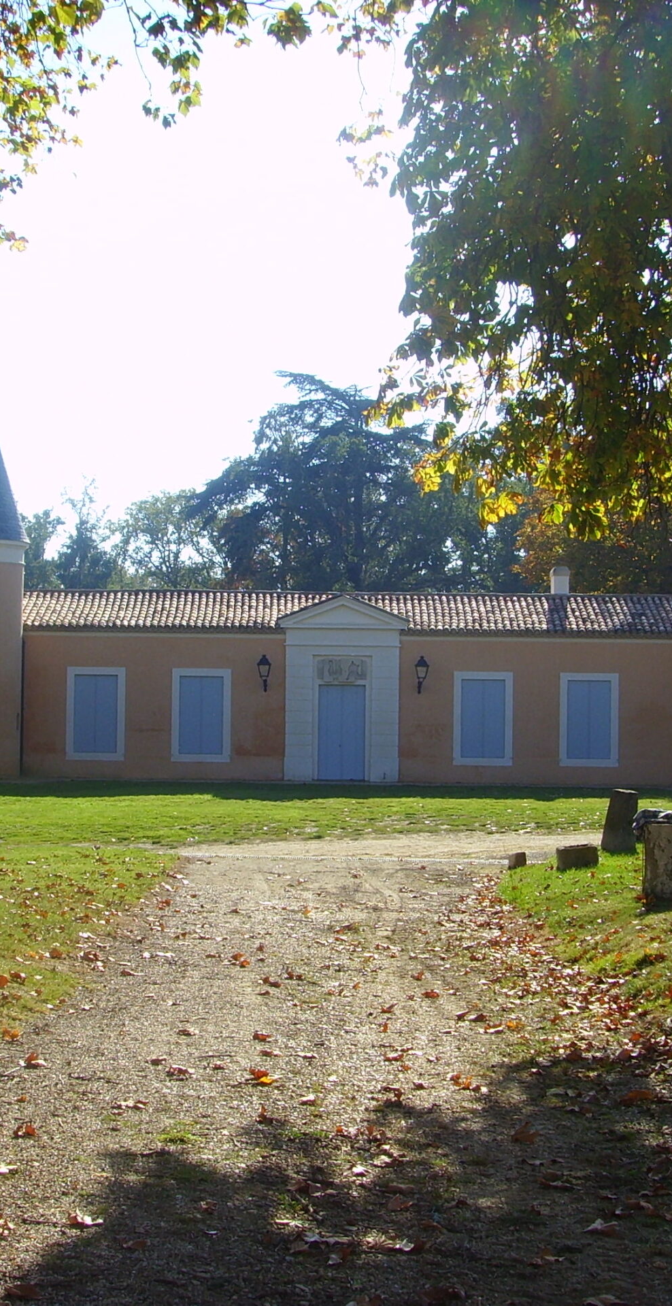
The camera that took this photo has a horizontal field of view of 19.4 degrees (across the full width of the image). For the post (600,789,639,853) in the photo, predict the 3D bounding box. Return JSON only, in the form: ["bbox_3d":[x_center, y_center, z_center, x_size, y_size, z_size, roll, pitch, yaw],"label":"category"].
[{"bbox_3d":[3.413,2.004,23.526,0.458,0.742,0.420,0,-2,8],"label":"post"}]

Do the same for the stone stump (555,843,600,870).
[{"bbox_3d":[2.532,2.124,20.560,0.436,0.271,0.370,0,-2,7],"label":"stone stump"}]

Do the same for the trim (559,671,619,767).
[{"bbox_3d":[6.707,1.763,52.004,1.561,2.476,0.150,1,-1,0],"label":"trim"}]

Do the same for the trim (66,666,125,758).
[{"bbox_3d":[-6.641,1.675,54.050,1.640,2.570,0.160,1,-1,0],"label":"trim"}]

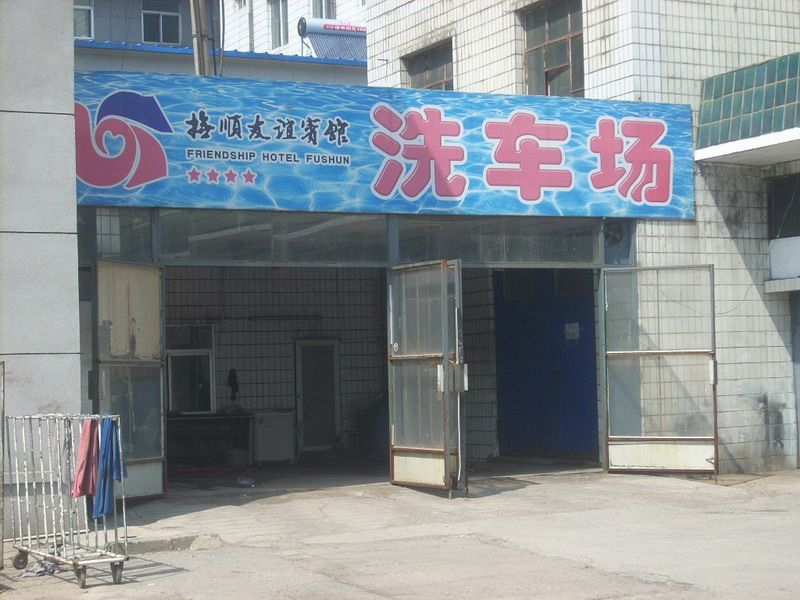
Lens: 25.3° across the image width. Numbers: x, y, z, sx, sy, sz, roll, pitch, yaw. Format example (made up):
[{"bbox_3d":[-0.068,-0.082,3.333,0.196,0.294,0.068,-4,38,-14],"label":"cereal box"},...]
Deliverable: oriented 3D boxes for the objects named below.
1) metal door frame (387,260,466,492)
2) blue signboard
[{"bbox_3d":[0.292,0.877,20.853,0.220,2.559,1.420,0,-2,-27],"label":"metal door frame"},{"bbox_3d":[0.024,-1.795,21.505,8.559,1.496,0.150,0,-2,-27],"label":"blue signboard"}]

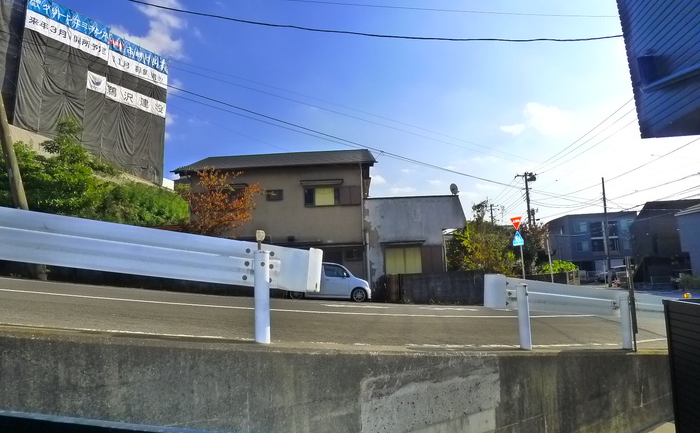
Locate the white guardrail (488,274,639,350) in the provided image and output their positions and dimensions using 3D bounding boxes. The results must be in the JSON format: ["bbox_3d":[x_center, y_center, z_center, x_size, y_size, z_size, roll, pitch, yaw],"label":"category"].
[{"bbox_3d":[2.582,1.196,5.753,2.650,0.770,0.300,11,-13,-29],"label":"white guardrail"}]

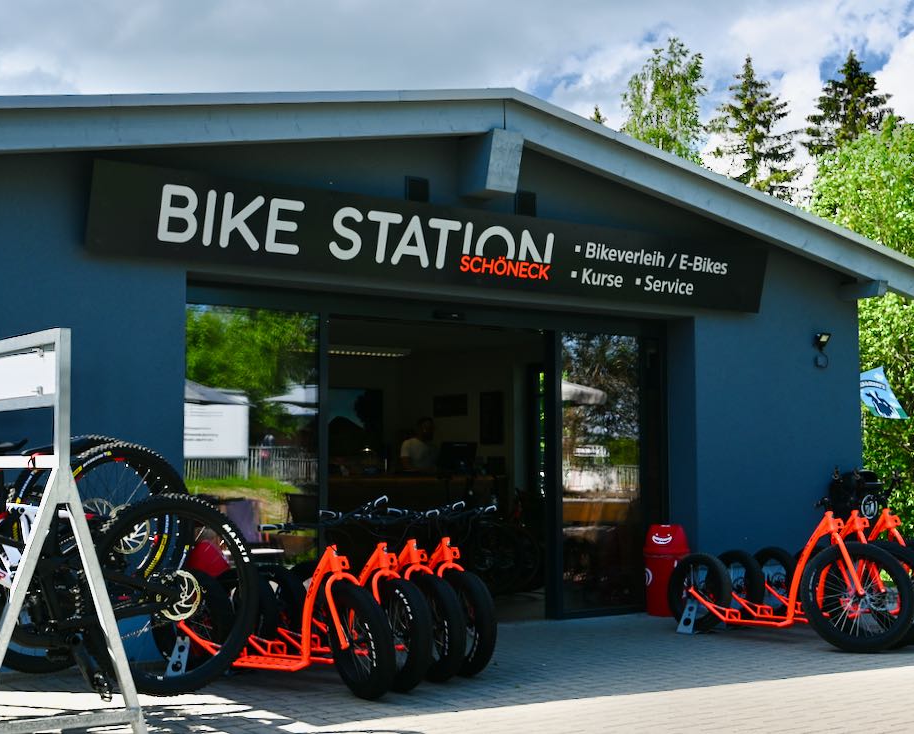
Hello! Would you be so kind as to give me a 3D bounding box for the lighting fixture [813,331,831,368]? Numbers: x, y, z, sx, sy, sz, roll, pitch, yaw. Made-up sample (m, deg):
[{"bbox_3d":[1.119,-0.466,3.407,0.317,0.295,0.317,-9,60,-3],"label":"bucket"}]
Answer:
[{"bbox_3d":[3.401,-0.168,10.235,0.140,0.330,0.130,3,-6,-31],"label":"lighting fixture"}]

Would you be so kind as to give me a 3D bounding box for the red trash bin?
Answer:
[{"bbox_3d":[1.785,1.709,9.341,0.350,0.760,0.350,-3,-5,29],"label":"red trash bin"}]

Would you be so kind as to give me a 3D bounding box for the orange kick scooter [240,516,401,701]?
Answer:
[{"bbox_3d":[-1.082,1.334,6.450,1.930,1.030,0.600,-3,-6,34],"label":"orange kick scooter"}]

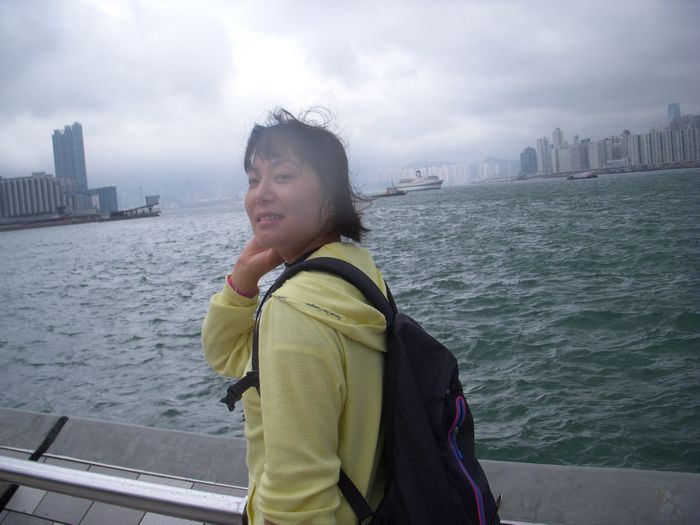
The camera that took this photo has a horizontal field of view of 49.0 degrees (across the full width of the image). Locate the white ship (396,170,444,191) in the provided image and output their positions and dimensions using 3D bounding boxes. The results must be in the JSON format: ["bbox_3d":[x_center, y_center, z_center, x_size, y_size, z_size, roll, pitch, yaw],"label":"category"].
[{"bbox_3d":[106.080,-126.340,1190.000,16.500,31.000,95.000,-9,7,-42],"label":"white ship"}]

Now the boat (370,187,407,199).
[{"bbox_3d":[29.290,-53.080,580.000,27.000,6.800,7.000,-3,5,18],"label":"boat"}]

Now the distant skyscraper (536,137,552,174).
[{"bbox_3d":[729.000,-393.950,2880.000,46.000,146.000,36.000,-4,5,13],"label":"distant skyscraper"}]

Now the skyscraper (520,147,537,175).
[{"bbox_3d":[636.500,-354.660,2740.000,50.000,108.000,42.000,-4,5,13],"label":"skyscraper"}]

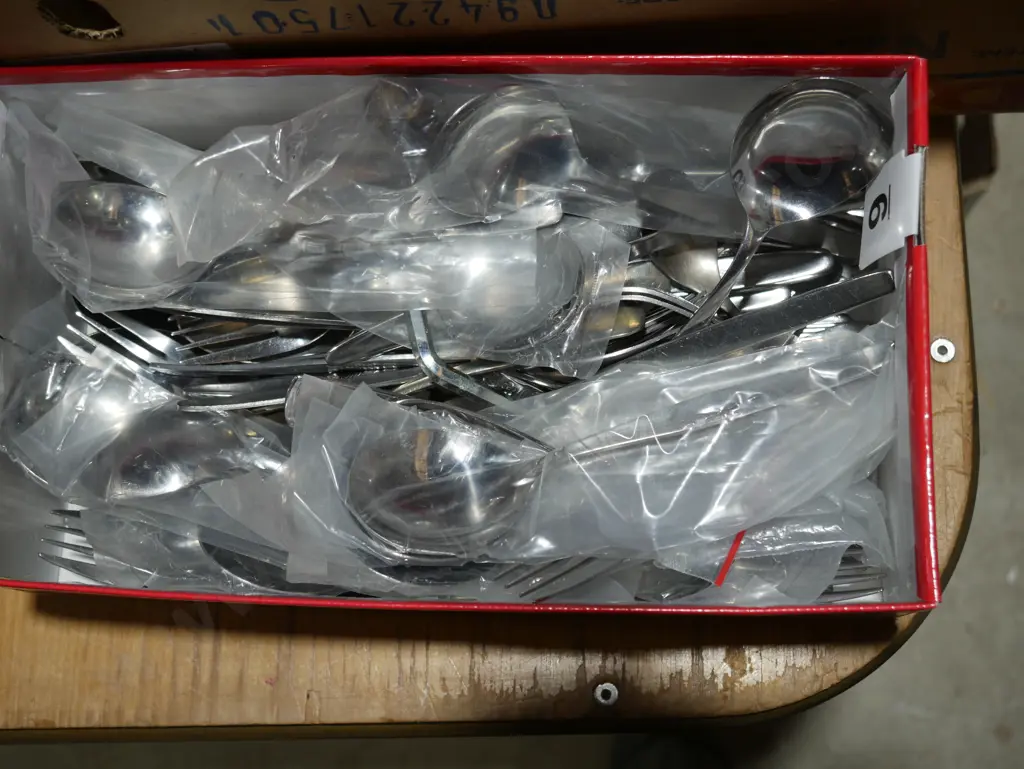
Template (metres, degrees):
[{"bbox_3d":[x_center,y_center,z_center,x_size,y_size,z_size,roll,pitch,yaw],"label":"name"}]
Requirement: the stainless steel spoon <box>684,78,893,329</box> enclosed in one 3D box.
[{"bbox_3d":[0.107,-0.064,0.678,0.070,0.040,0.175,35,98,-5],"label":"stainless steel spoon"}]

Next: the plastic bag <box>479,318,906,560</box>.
[{"bbox_3d":[0.078,0.026,0.657,0.183,0.037,0.090,-12,81,-2],"label":"plastic bag"}]

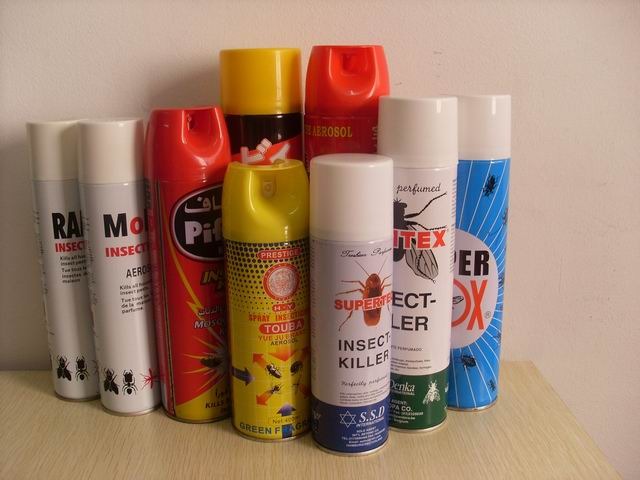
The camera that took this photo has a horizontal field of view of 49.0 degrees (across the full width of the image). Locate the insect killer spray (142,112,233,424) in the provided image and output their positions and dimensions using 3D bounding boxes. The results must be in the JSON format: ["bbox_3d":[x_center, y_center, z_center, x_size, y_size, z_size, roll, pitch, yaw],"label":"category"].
[{"bbox_3d":[-0.111,0.022,0.623,0.072,0.271,0.072,-10,16,-34],"label":"insect killer spray"}]

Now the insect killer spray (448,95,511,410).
[{"bbox_3d":[0.138,0.013,0.631,0.054,0.281,0.054,-1,13,0],"label":"insect killer spray"}]

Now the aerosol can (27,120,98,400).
[{"bbox_3d":[-0.234,0.020,0.666,0.053,0.261,0.053,-1,13,0],"label":"aerosol can"}]

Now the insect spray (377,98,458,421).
[{"bbox_3d":[0.081,0.021,0.597,0.062,0.279,0.062,-1,13,0],"label":"insect spray"}]

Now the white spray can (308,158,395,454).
[{"bbox_3d":[0.025,0.051,0.568,0.064,0.235,0.064,-1,13,0],"label":"white spray can"}]

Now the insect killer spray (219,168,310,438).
[{"bbox_3d":[-0.045,0.050,0.595,0.068,0.229,0.068,-5,13,-18],"label":"insect killer spray"}]

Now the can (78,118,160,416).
[{"bbox_3d":[-0.177,0.026,0.630,0.053,0.261,0.053,7,15,31],"label":"can"}]

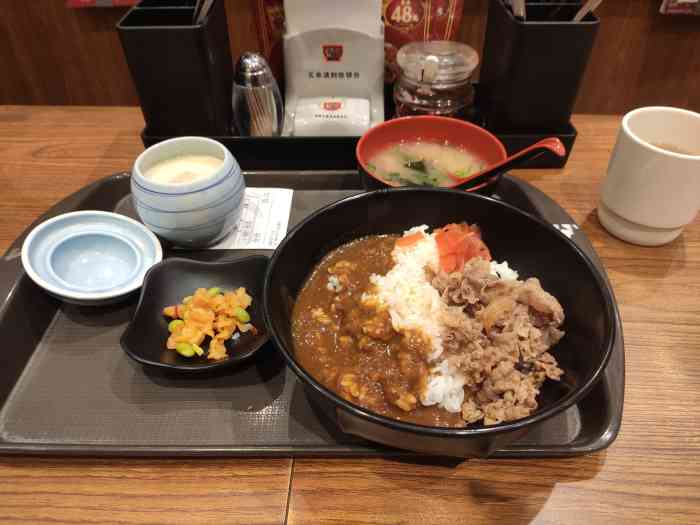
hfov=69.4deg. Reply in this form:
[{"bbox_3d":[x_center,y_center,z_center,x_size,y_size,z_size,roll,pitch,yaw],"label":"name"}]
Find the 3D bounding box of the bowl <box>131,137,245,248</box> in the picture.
[{"bbox_3d":[-0.131,-0.056,0.419,0.087,0.067,0.087,-1,43,0],"label":"bowl"}]

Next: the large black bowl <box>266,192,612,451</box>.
[{"bbox_3d":[0.047,0.039,0.306,0.185,0.081,0.185,0,43,0],"label":"large black bowl"}]

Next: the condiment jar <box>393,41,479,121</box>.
[{"bbox_3d":[0.086,-0.170,0.520,0.083,0.084,0.083,0,43,0],"label":"condiment jar"}]

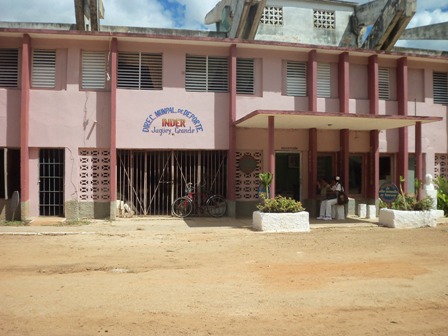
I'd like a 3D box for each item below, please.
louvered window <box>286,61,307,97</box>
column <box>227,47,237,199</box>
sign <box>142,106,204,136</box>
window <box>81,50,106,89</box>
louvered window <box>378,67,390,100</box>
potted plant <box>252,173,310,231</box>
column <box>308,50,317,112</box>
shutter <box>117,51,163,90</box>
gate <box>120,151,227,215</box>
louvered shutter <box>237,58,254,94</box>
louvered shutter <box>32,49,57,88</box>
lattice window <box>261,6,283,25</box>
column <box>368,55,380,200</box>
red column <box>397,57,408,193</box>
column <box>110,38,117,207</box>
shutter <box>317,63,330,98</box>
[{"bbox_3d":[2.525,-3.106,15.311,0.733,1.235,0.100,0,0,-11],"label":"louvered window"},{"bbox_3d":[0.302,-1.440,14.554,0.150,5.196,0.400,0,-1,-11],"label":"column"},{"bbox_3d":[-1.652,-1.526,14.444,2.012,0.952,0.040,0,0,-11],"label":"sign"},{"bbox_3d":[-4.140,-3.132,13.992,0.720,1.208,0.100,0,0,-11],"label":"window"},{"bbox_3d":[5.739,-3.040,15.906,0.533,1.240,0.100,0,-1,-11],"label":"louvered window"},{"bbox_3d":[1.521,0.891,11.773,1.291,1.538,0.900,0,-1,-11],"label":"potted plant"},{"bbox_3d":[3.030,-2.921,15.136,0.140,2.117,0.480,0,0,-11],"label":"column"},{"bbox_3d":[-2.709,-3.131,14.296,1.442,1.183,0.100,0,-1,-11],"label":"shutter"},{"bbox_3d":[-1.657,0.507,14.514,3.632,2.201,0.120,0,-1,-11],"label":"gate"},{"bbox_3d":[0.685,-3.093,14.955,0.705,1.241,0.100,0,-1,-11],"label":"louvered shutter"},{"bbox_3d":[-5.623,-3.101,13.768,0.695,1.230,0.100,0,-1,-11],"label":"louvered shutter"},{"bbox_3d":[2.139,-6.837,19.791,1.031,0.810,0.150,0,0,-11],"label":"lattice window"},{"bbox_3d":[5.267,-1.133,15.579,0.145,5.615,0.480,0,0,-11],"label":"column"},{"bbox_3d":[6.377,-1.114,15.799,0.145,5.589,0.480,0,0,-11],"label":"red column"},{"bbox_3d":[-3.453,-1.454,13.848,0.150,5.174,0.400,0,-1,-11],"label":"column"},{"bbox_3d":[3.446,-3.072,15.474,0.609,1.224,0.100,0,-1,-11],"label":"shutter"}]

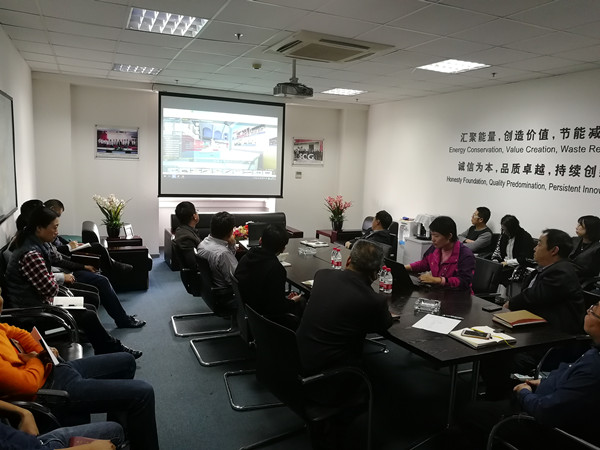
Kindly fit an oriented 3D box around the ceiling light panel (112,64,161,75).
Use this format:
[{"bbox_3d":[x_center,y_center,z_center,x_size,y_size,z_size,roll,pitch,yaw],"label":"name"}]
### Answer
[{"bbox_3d":[-2.082,-1.994,5.951,0.600,0.060,0.600,-1,9,-25],"label":"ceiling light panel"}]

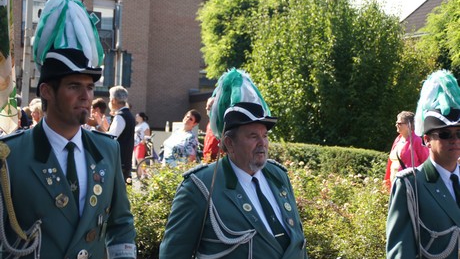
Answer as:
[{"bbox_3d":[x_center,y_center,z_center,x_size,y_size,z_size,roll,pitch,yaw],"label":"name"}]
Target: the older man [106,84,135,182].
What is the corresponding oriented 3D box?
[{"bbox_3d":[-1.136,0.418,11.700,0.400,1.750,0.530,3,2,44],"label":"older man"}]

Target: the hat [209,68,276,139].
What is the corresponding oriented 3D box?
[{"bbox_3d":[0.041,-0.102,4.500,0.230,0.280,0.240,0,2,-45],"label":"hat"}]

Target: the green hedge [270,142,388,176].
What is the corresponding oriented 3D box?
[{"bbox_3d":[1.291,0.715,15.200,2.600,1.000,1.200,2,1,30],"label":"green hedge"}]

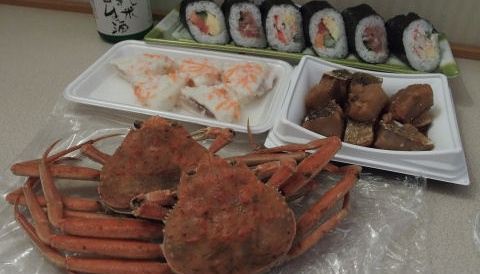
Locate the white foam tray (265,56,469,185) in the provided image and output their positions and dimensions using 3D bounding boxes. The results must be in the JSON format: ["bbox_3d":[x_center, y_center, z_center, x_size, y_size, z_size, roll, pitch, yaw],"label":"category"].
[{"bbox_3d":[0.107,-0.024,0.330,0.146,0.028,0.125,10,39,13],"label":"white foam tray"}]

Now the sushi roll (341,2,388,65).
[{"bbox_3d":[0.130,-0.106,0.402,0.040,0.051,0.042,-4,38,-5],"label":"sushi roll"}]

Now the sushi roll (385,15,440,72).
[{"bbox_3d":[0.171,-0.094,0.382,0.042,0.052,0.042,-3,38,-3],"label":"sushi roll"}]

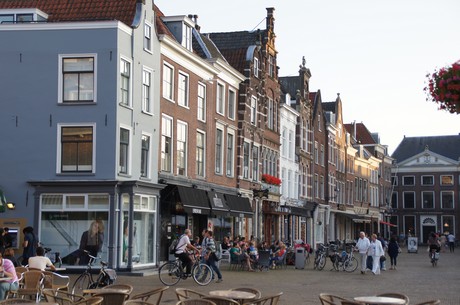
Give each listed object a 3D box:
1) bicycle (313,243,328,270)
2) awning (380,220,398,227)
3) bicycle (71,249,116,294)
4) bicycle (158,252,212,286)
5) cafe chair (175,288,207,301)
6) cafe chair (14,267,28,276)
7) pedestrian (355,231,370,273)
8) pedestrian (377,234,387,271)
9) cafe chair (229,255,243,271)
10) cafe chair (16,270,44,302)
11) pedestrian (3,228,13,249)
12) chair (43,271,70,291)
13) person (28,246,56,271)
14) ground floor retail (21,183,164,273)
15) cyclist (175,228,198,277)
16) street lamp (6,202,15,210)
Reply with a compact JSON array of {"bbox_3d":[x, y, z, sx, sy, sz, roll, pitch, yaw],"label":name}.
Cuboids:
[{"bbox_3d":[4.266,4.995,45.100,0.600,1.100,1.750,2,-5,-16],"label":"bicycle"},{"bbox_3d":[17.451,7.825,105.000,1.400,0.650,3.500,-1,-5,17],"label":"awning"},{"bbox_3d":[-3.293,3.056,23.300,0.600,1.130,1.780,-3,-6,33],"label":"bicycle"},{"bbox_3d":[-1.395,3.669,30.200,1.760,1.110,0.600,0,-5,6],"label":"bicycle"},{"bbox_3d":[-0.469,2.367,13.800,0.580,0.780,0.560,-1,-5,13],"label":"cafe chair"},{"bbox_3d":[-5.614,3.467,25.700,0.570,0.760,0.580,-2,-5,21],"label":"cafe chair"},{"bbox_3d":[5.540,4.203,40.000,0.620,1.770,0.450,0,-5,6],"label":"pedestrian"},{"bbox_3d":[7.093,4.677,45.000,0.500,1.750,0.420,1,-5,-11],"label":"pedestrian"},{"bbox_3d":[0.291,4.872,42.800,0.620,0.870,0.580,2,-5,-25],"label":"cafe chair"},{"bbox_3d":[-4.108,2.870,19.700,0.560,0.780,0.580,-1,-5,18],"label":"cafe chair"},{"bbox_3d":[-8.427,3.774,36.200,0.500,1.780,0.420,0,-5,6],"label":"pedestrian"},{"bbox_3d":[-4.122,3.212,22.600,0.580,0.760,0.570,2,-5,-25],"label":"chair"},{"bbox_3d":[-4.978,3.178,25.400,0.620,1.290,0.800,-1,-5,12],"label":"person"},{"bbox_3d":[-5.701,3.203,40.581,4.500,3.800,3.900,-1,-5,9],"label":"ground floor retail"},{"bbox_3d":[-1.341,3.126,29.700,0.820,1.480,0.520,0,-5,-2],"label":"cyclist"},{"bbox_3d":[-8.455,2.083,36.900,0.300,0.300,0.220,-1,-5,14],"label":"street lamp"}]

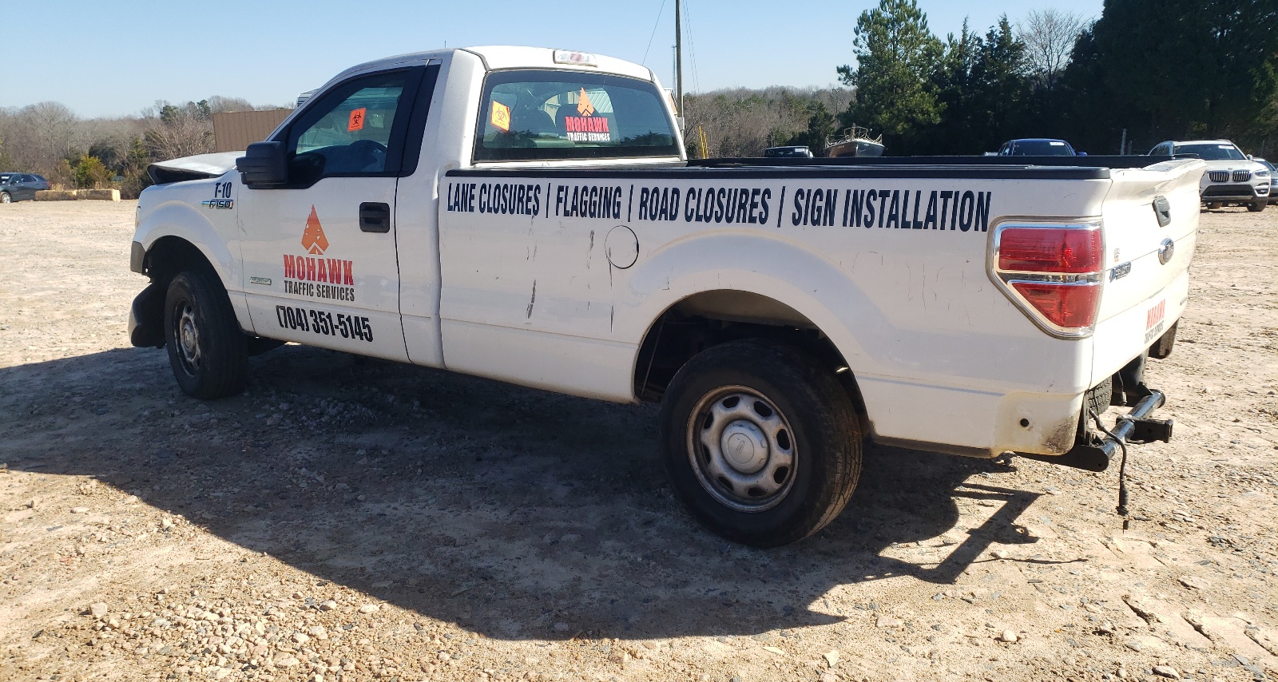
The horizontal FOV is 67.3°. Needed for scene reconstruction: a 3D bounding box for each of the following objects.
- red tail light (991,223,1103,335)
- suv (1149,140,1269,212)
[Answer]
[{"bbox_3d":[1.173,-0.188,2.737,0.300,0.312,0.190,7,13,36],"label":"red tail light"},{"bbox_3d":[13.770,-4.140,23.660,1.920,1.670,4.650,2,11,14],"label":"suv"}]

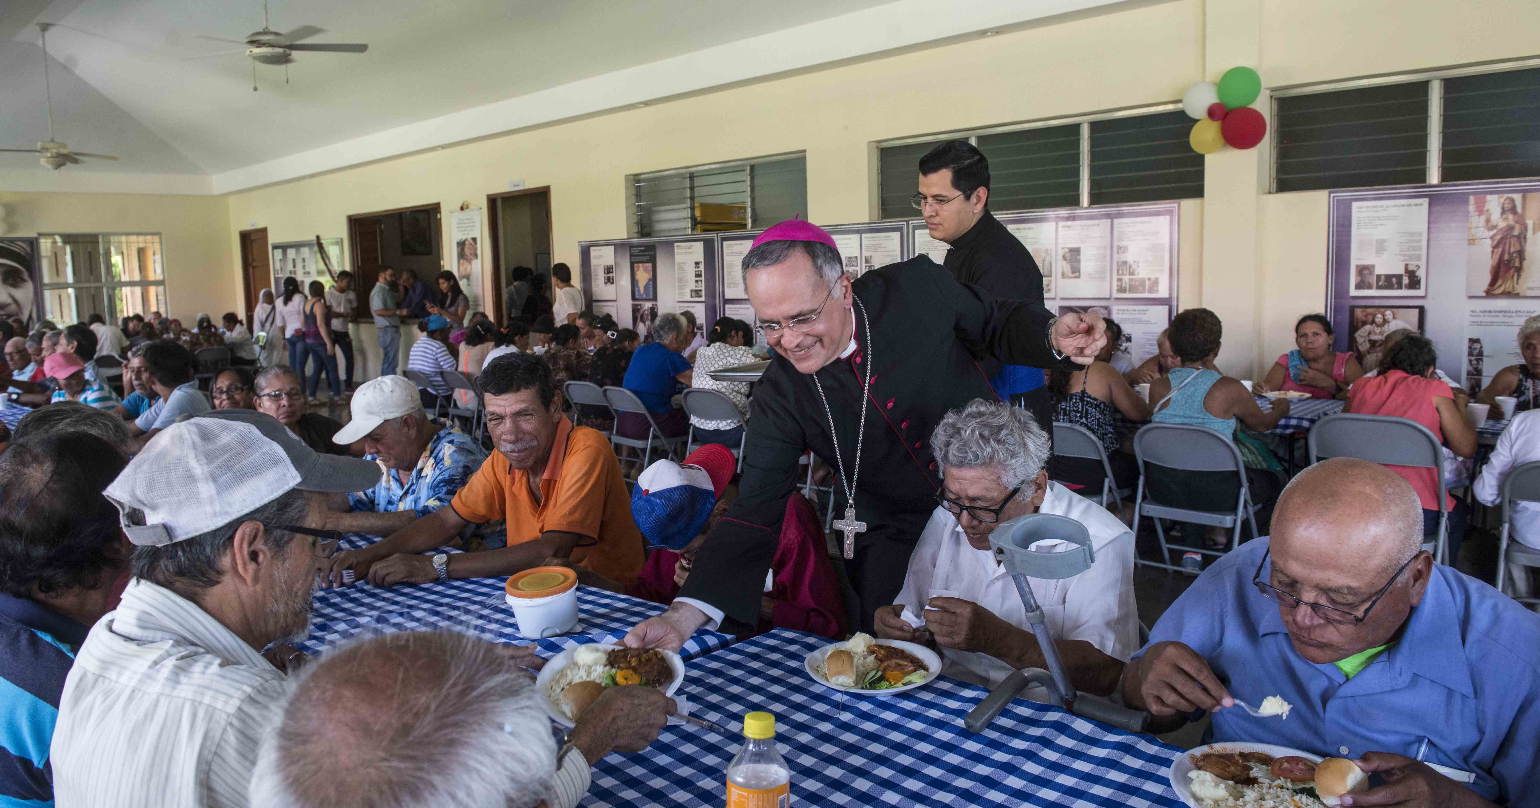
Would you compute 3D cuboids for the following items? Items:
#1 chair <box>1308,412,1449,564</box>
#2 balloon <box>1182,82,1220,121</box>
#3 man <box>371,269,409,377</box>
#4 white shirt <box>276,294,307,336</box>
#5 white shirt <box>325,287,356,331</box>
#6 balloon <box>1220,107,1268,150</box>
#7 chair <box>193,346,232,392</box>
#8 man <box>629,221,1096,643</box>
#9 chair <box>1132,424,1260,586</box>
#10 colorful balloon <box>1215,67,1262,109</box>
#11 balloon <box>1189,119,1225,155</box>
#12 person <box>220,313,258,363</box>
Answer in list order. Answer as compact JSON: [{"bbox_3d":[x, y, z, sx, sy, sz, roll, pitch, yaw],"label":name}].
[{"bbox_3d":[2.587,0.434,4.314,0.475,0.770,0.480,4,9,39],"label":"chair"},{"bbox_3d":[2.650,-1.859,6.308,0.235,0.235,0.235,5,10,42],"label":"balloon"},{"bbox_3d":[-4.635,-0.814,12.500,0.400,1.710,0.480,-5,8,-29],"label":"man"},{"bbox_3d":[-6.249,-1.162,13.400,0.400,0.560,0.260,-1,7,5],"label":"white shirt"},{"bbox_3d":[-5.827,-1.283,13.950,0.460,0.620,0.280,-7,9,-37],"label":"white shirt"},{"bbox_3d":[2.836,-1.645,6.142,0.270,0.255,0.270,5,10,42],"label":"balloon"},{"bbox_3d":[-7.303,-0.357,13.340,0.465,0.760,0.480,-8,9,-42],"label":"chair"},{"bbox_3d":[0.218,0.415,1.900,0.820,1.500,0.750,0,7,12],"label":"man"},{"bbox_3d":[1.924,0.428,4.557,0.465,0.760,0.480,4,9,41],"label":"chair"},{"bbox_3d":[2.719,-1.827,5.950,0.250,0.260,0.250,5,9,42],"label":"colorful balloon"},{"bbox_3d":[2.555,-1.557,6.000,0.220,0.230,0.220,5,9,42],"label":"balloon"},{"bbox_3d":[-6.916,-0.596,13.400,0.650,1.200,0.480,-3,7,-15],"label":"person"}]

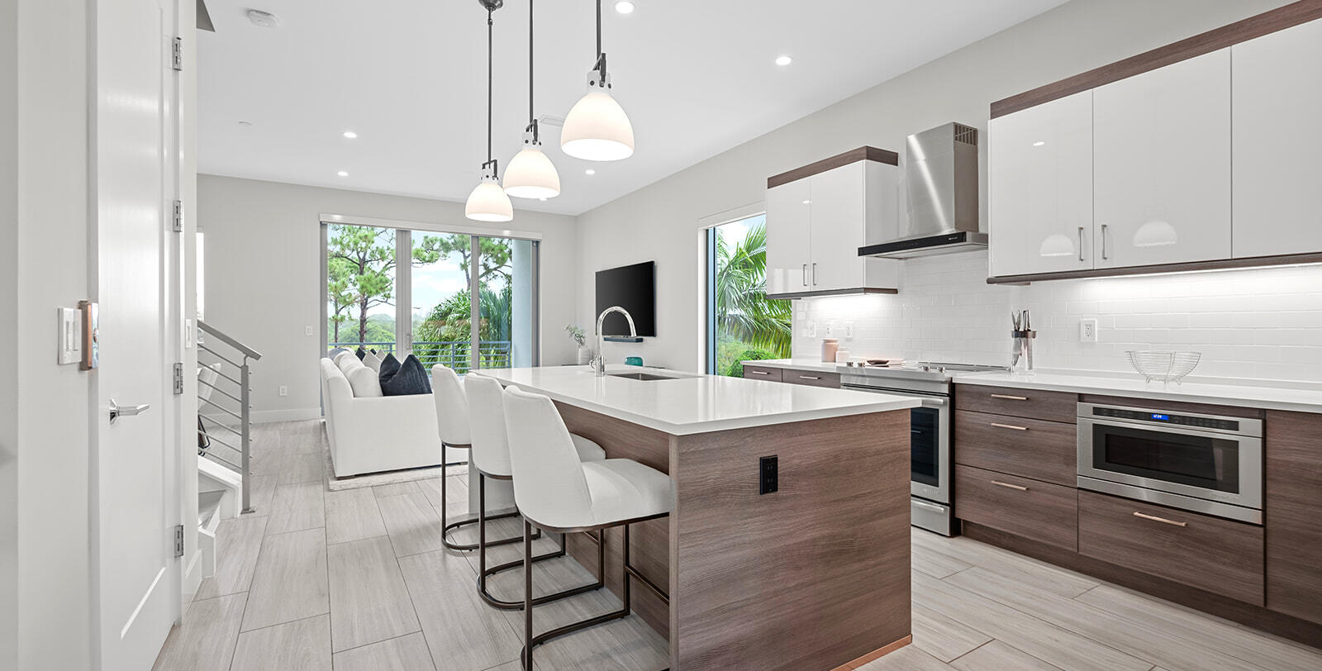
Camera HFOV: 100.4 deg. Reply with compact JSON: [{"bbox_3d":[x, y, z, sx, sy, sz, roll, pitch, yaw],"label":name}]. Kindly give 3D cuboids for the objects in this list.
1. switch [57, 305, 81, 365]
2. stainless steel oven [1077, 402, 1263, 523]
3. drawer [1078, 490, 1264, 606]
[{"bbox_3d":[-1.295,0.003,1.212,0.009,0.119,0.118,0,0,-32],"label":"switch"},{"bbox_3d":[2.380,0.527,2.513,0.560,0.408,0.601,0,0,-32],"label":"stainless steel oven"},{"bbox_3d":[2.337,0.878,2.470,0.500,0.302,0.602,0,1,-31],"label":"drawer"}]

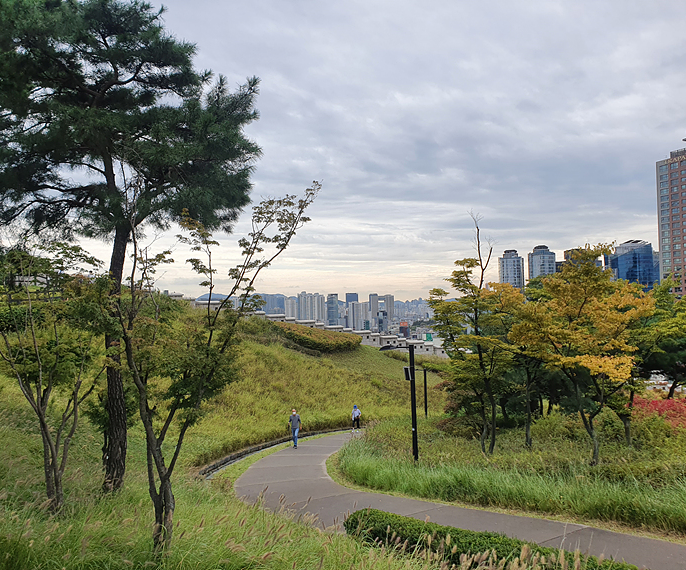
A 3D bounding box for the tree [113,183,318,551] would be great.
[{"bbox_3d":[-1.720,1.099,7.700,2.750,4.950,2.500,0,-2,0],"label":"tree"}]

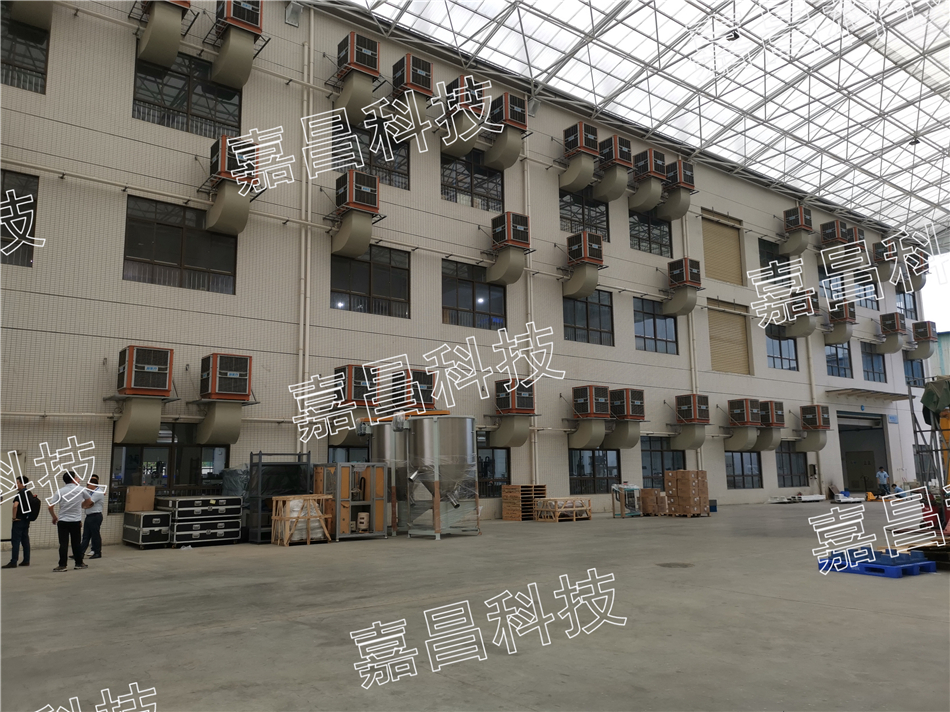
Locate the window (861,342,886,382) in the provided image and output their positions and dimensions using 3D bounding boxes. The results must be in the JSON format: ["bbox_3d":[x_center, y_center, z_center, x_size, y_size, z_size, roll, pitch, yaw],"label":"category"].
[{"bbox_3d":[24.790,0.499,46.102,2.813,2.354,0.135,6,-12,-37],"label":"window"}]

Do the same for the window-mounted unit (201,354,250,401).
[{"bbox_3d":[-6.630,0.622,19.735,0.980,1.160,0.960,6,-11,-37],"label":"window-mounted unit"}]

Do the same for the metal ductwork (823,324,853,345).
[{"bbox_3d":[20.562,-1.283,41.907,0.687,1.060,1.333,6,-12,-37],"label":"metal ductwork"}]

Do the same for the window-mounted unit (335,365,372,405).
[{"bbox_3d":[-3.427,0.906,21.517,0.957,1.119,0.948,6,-11,-38],"label":"window-mounted unit"}]

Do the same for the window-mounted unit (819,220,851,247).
[{"bbox_3d":[20.046,-6.810,41.352,0.957,1.119,0.948,6,-11,-38],"label":"window-mounted unit"}]

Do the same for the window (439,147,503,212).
[{"bbox_3d":[-0.101,-6.566,27.318,2.875,2.308,0.142,6,-11,-37],"label":"window"}]

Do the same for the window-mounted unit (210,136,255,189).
[{"bbox_3d":[-6.615,-5.235,20.398,0.990,1.161,0.949,6,-12,-38],"label":"window-mounted unit"}]

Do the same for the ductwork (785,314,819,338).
[{"bbox_3d":[17.151,-1.581,39.029,0.677,0.956,1.408,6,-12,-38],"label":"ductwork"}]

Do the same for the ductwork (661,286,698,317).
[{"bbox_3d":[9.355,-2.427,33.675,0.807,1.102,1.346,6,-12,-37],"label":"ductwork"}]

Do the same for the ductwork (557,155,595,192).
[{"bbox_3d":[4.206,-7.544,30.593,0.807,1.000,1.346,6,-12,-37],"label":"ductwork"}]

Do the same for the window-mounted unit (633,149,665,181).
[{"bbox_3d":[7.568,-8.122,31.998,0.982,1.160,0.936,6,-11,-37],"label":"window-mounted unit"}]

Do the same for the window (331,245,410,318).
[{"bbox_3d":[-3.372,-2.507,24.218,3.000,2.310,0.120,6,-11,-38],"label":"window"}]

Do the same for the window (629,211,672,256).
[{"bbox_3d":[8.047,-5.821,33.999,3.020,2.310,0.120,6,-11,-38],"label":"window"}]

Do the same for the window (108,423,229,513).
[{"bbox_3d":[-8.024,2.968,19.562,2.966,2.308,0.142,6,-11,-37],"label":"window"}]

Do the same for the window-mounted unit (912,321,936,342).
[{"bbox_3d":[28.829,-1.483,47.435,0.982,1.160,0.936,6,-11,-37],"label":"window-mounted unit"}]

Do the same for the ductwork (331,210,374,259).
[{"bbox_3d":[-3.817,-3.760,23.003,0.668,0.992,1.346,6,-11,-37],"label":"ductwork"}]

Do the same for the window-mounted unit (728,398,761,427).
[{"bbox_3d":[12.488,2.651,34.276,0.980,1.160,0.960,6,-11,-37],"label":"window-mounted unit"}]

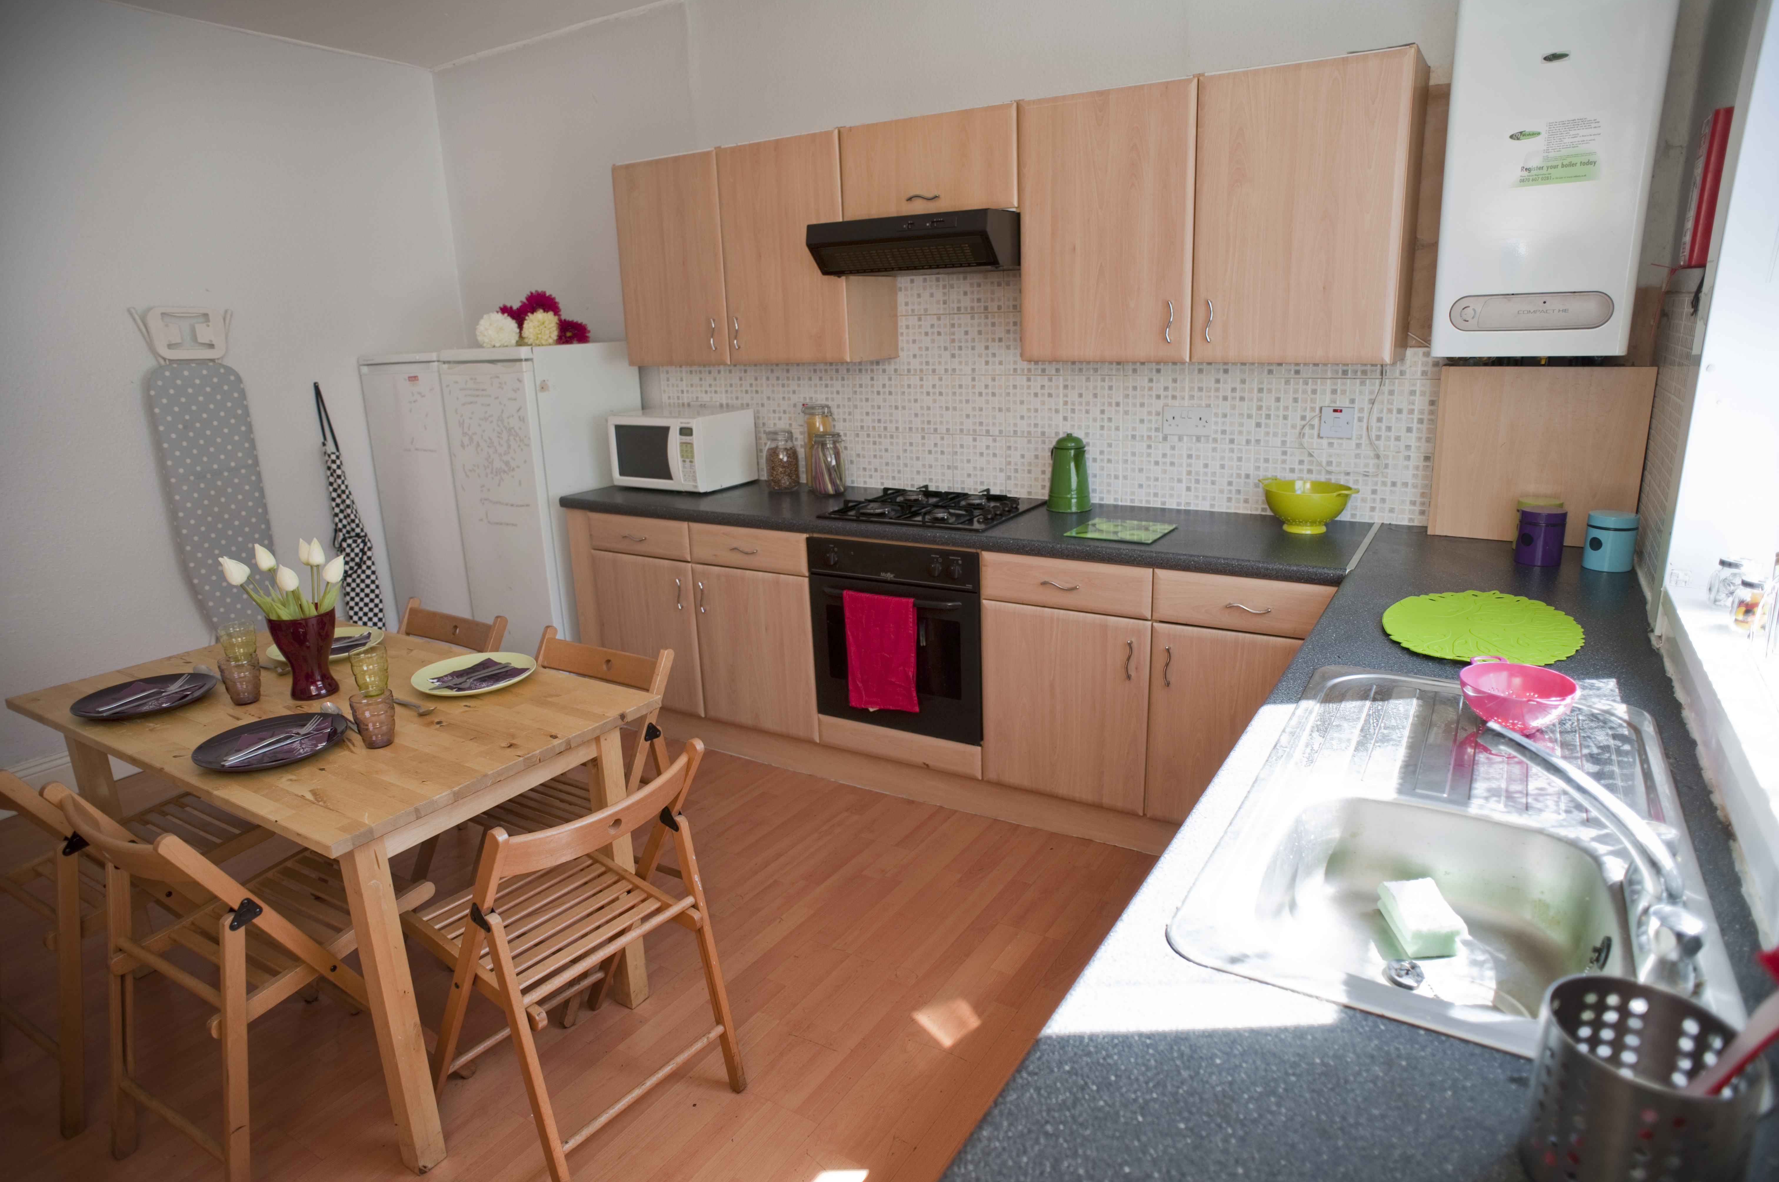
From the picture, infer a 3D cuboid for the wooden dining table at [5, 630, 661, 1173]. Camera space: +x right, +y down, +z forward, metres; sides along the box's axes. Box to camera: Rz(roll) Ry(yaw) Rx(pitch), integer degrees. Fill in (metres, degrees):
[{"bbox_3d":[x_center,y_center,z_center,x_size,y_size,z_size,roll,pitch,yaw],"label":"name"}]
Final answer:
[{"bbox_3d":[-1.262,0.600,2.320,1.396,0.735,0.727,7,18,31],"label":"wooden dining table"}]

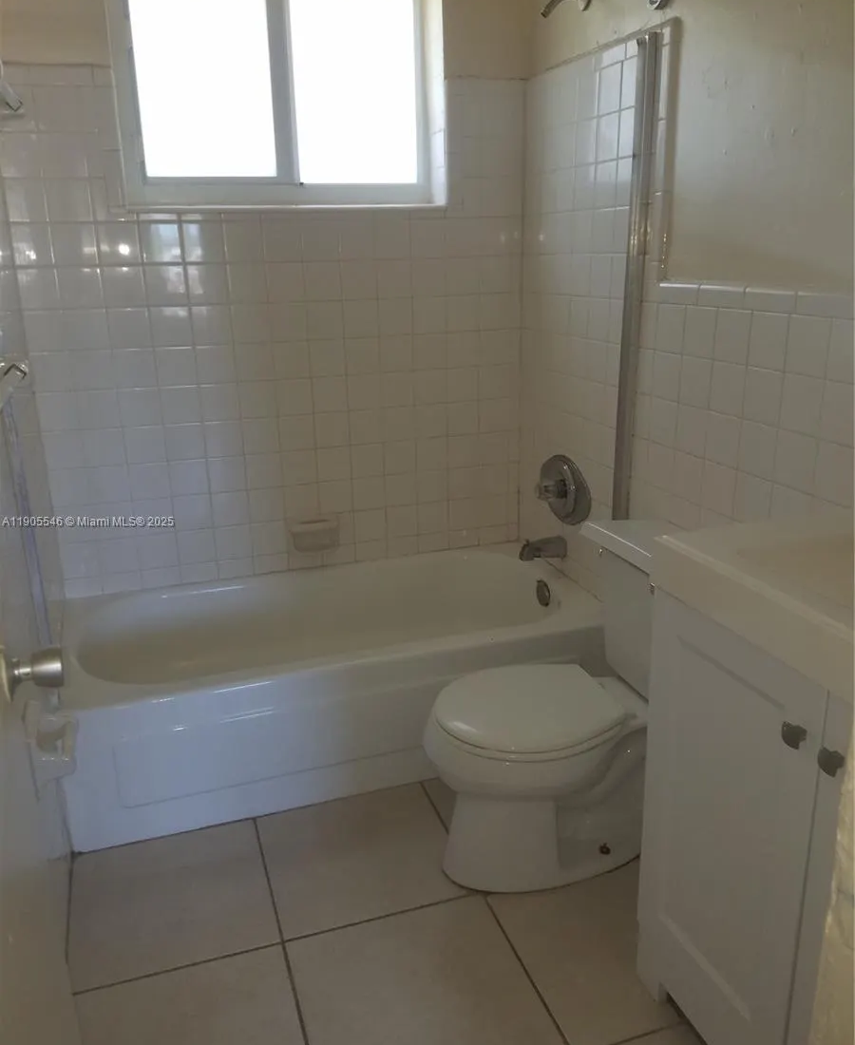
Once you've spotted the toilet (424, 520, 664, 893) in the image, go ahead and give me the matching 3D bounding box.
[{"bbox_3d":[0.319,0.422,1.939,0.675,0.735,0.440,-7,19,-18],"label":"toilet"}]

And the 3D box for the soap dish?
[{"bbox_3d":[-0.351,0.043,2.680,0.155,0.110,0.075,-7,19,-18],"label":"soap dish"}]

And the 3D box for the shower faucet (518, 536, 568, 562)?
[{"bbox_3d":[0.350,0.083,2.601,0.153,0.072,0.058,-7,19,-18],"label":"shower faucet"}]

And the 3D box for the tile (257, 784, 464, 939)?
[{"bbox_3d":[-0.158,0.788,2.035,0.435,0.010,0.435,-7,19,-18],"label":"tile"}]

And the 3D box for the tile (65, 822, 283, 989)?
[{"bbox_3d":[-0.570,0.837,1.911,0.430,0.010,0.430,-7,19,-18],"label":"tile"}]

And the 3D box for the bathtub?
[{"bbox_3d":[-0.258,0.430,2.487,1.480,0.400,0.705,-7,19,-18],"label":"bathtub"}]

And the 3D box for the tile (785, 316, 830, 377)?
[{"bbox_3d":[0.710,-0.328,1.589,0.008,0.108,0.107,-7,19,-18],"label":"tile"}]

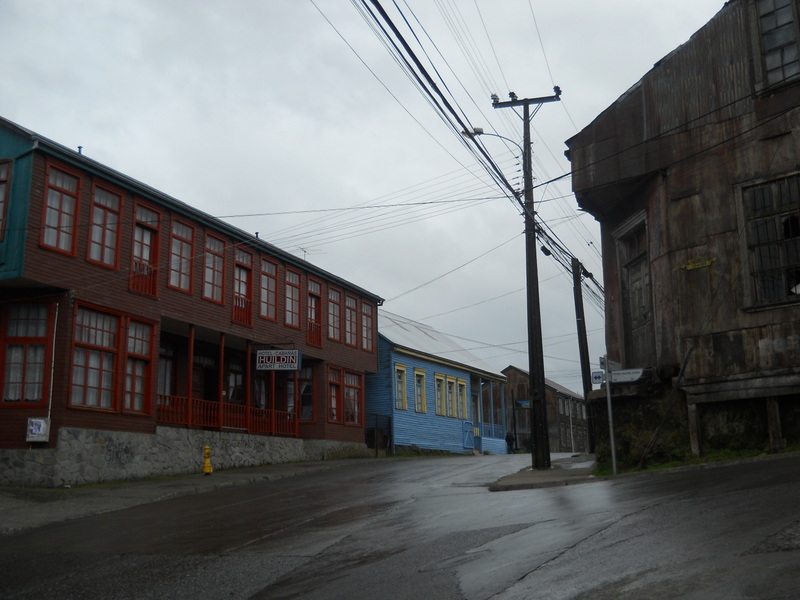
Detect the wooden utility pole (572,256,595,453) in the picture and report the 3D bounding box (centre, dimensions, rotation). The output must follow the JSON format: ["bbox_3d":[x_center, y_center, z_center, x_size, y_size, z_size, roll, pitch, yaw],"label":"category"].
[{"bbox_3d":[7.057,2.064,32.831,0.340,7.587,0.340,-5,-13,15],"label":"wooden utility pole"}]

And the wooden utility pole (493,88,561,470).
[{"bbox_3d":[3.642,-0.795,23.240,1.950,10.577,0.440,-4,-13,16],"label":"wooden utility pole"}]

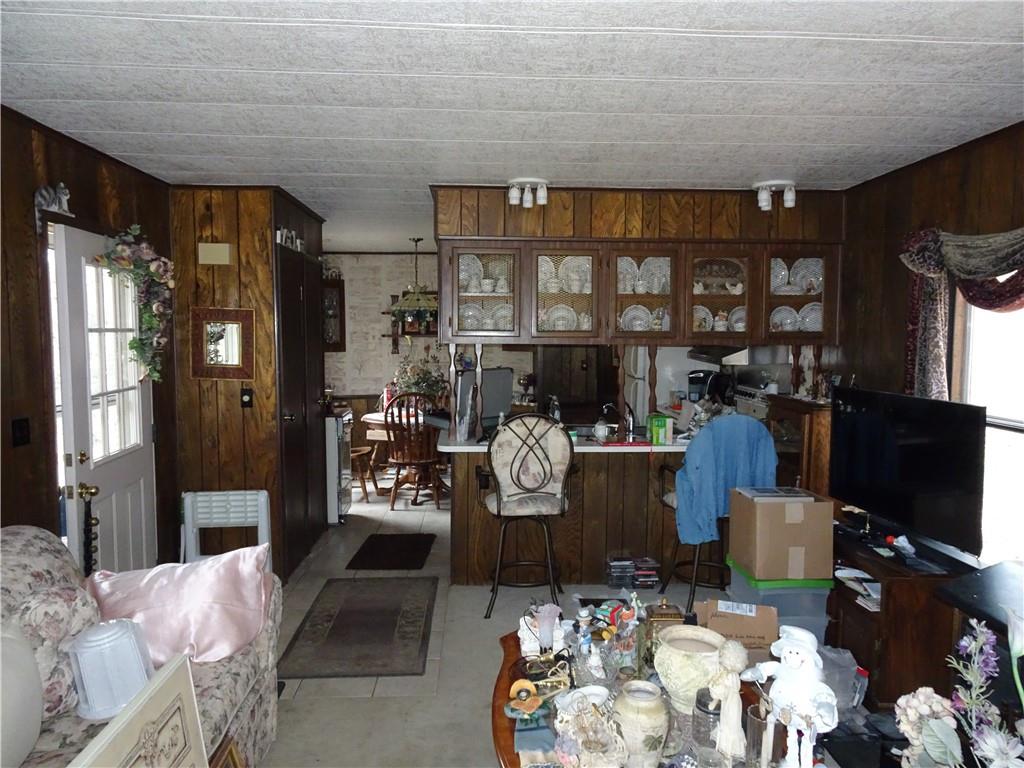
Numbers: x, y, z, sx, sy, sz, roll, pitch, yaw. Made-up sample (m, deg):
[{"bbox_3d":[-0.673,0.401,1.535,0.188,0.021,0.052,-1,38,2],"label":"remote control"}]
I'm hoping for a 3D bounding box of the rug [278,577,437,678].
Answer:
[{"bbox_3d":[-0.774,1.269,3.844,0.688,0.012,1.269,0,4,-3],"label":"rug"}]

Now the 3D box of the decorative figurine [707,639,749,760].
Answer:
[{"bbox_3d":[0.554,0.809,1.831,0.100,0.310,0.090,-3,5,-33],"label":"decorative figurine"}]

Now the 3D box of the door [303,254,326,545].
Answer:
[{"bbox_3d":[-1.439,0.145,5.237,0.050,2.050,0.630,0,4,-3],"label":"door"}]

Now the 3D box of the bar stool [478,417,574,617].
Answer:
[{"bbox_3d":[0.082,0.712,4.013,0.540,1.120,0.540,0,4,-3],"label":"bar stool"}]

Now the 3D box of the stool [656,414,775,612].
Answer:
[{"bbox_3d":[1.143,0.706,4.051,0.534,1.121,0.542,-1,4,-11],"label":"stool"}]

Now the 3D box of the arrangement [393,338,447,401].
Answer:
[{"bbox_3d":[-0.871,-0.063,6.728,0.520,0.700,0.500,0,4,-3],"label":"arrangement"}]

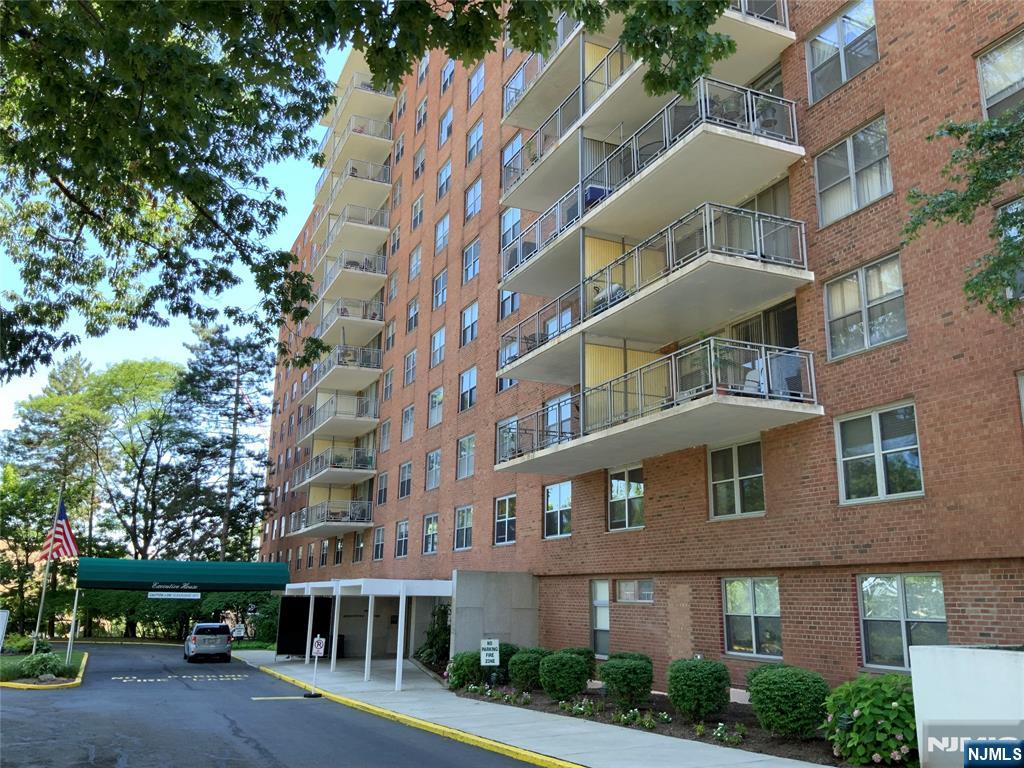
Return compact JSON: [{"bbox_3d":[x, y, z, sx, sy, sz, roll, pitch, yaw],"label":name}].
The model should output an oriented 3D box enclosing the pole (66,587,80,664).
[{"bbox_3d":[-16.051,8.883,31.423,0.120,2.720,0.120,7,-15,-24],"label":"pole"}]

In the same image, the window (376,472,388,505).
[{"bbox_3d":[-6.349,5.147,42.230,0.150,1.560,1.660,7,-15,-24],"label":"window"}]

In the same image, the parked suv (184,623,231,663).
[{"bbox_3d":[-14.588,12.283,41.063,1.820,1.690,4.620,7,-15,-23],"label":"parked suv"}]

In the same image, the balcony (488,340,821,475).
[{"bbox_3d":[2.664,0.795,19.750,2.350,1.030,9.590,7,-15,-23],"label":"balcony"}]

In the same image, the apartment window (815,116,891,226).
[{"bbox_3d":[6.315,-3.889,15.937,0.150,1.530,1.710,7,-15,-23],"label":"apartment window"}]

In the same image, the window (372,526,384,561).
[{"bbox_3d":[-6.390,7.717,41.584,0.150,1.560,1.660,7,-15,-24],"label":"window"}]

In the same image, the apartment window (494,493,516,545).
[{"bbox_3d":[-0.187,4.515,28.286,0.130,1.502,1.657,7,-15,-23],"label":"apartment window"}]

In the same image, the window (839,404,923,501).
[{"bbox_3d":[6.248,1.226,14.720,0.150,1.560,1.710,7,-15,-23],"label":"window"}]

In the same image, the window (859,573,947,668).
[{"bbox_3d":[6.377,3.880,14.052,0.130,1.496,1.777,7,-15,-23],"label":"window"}]

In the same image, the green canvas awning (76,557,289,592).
[{"bbox_3d":[-13.835,8.123,36.400,8.079,1.200,2.800,7,-15,-23],"label":"green canvas awning"}]

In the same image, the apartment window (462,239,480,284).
[{"bbox_3d":[-1.636,-4.937,34.802,0.150,1.560,1.710,7,-15,-23],"label":"apartment window"}]

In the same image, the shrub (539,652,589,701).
[{"bbox_3d":[1.094,6.127,17.988,1.016,0.940,1.016,1,-14,0],"label":"shrub"}]

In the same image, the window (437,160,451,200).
[{"bbox_3d":[-3.014,-9.200,38.703,0.130,1.502,1.657,7,-15,-23],"label":"window"}]

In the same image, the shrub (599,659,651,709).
[{"bbox_3d":[2.349,6.103,17.610,1.050,0.980,1.050,1,-14,0],"label":"shrub"}]

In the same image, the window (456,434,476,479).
[{"bbox_3d":[-1.694,2.758,32.237,0.140,1.510,1.710,7,-15,-24],"label":"window"}]

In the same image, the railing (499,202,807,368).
[{"bbox_3d":[2.717,-1.745,20.572,2.350,1.023,9.572,7,-15,-23],"label":"railing"}]

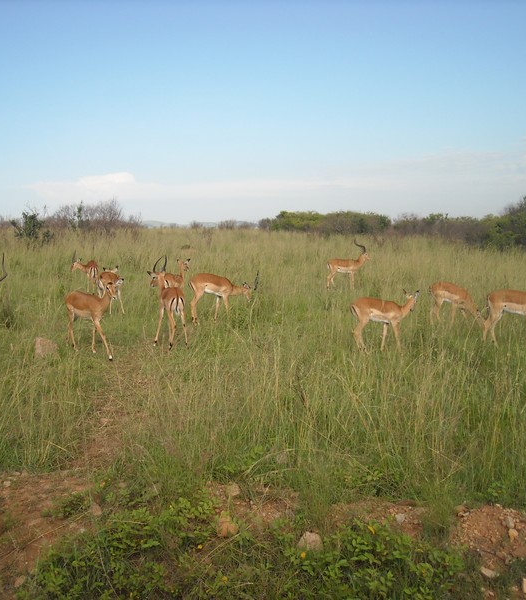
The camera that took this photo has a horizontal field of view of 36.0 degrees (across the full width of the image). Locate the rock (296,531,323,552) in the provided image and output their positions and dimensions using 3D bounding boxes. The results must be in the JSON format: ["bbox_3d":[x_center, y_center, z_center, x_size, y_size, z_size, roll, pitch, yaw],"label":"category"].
[{"bbox_3d":[0.257,1.340,4.470,0.155,0.115,0.125,0,5,0],"label":"rock"}]

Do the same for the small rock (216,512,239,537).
[{"bbox_3d":[-0.207,1.313,4.720,0.132,0.110,0.115,0,5,0],"label":"small rock"}]

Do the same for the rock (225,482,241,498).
[{"bbox_3d":[-0.196,1.265,5.370,0.105,0.082,0.090,0,5,0],"label":"rock"}]

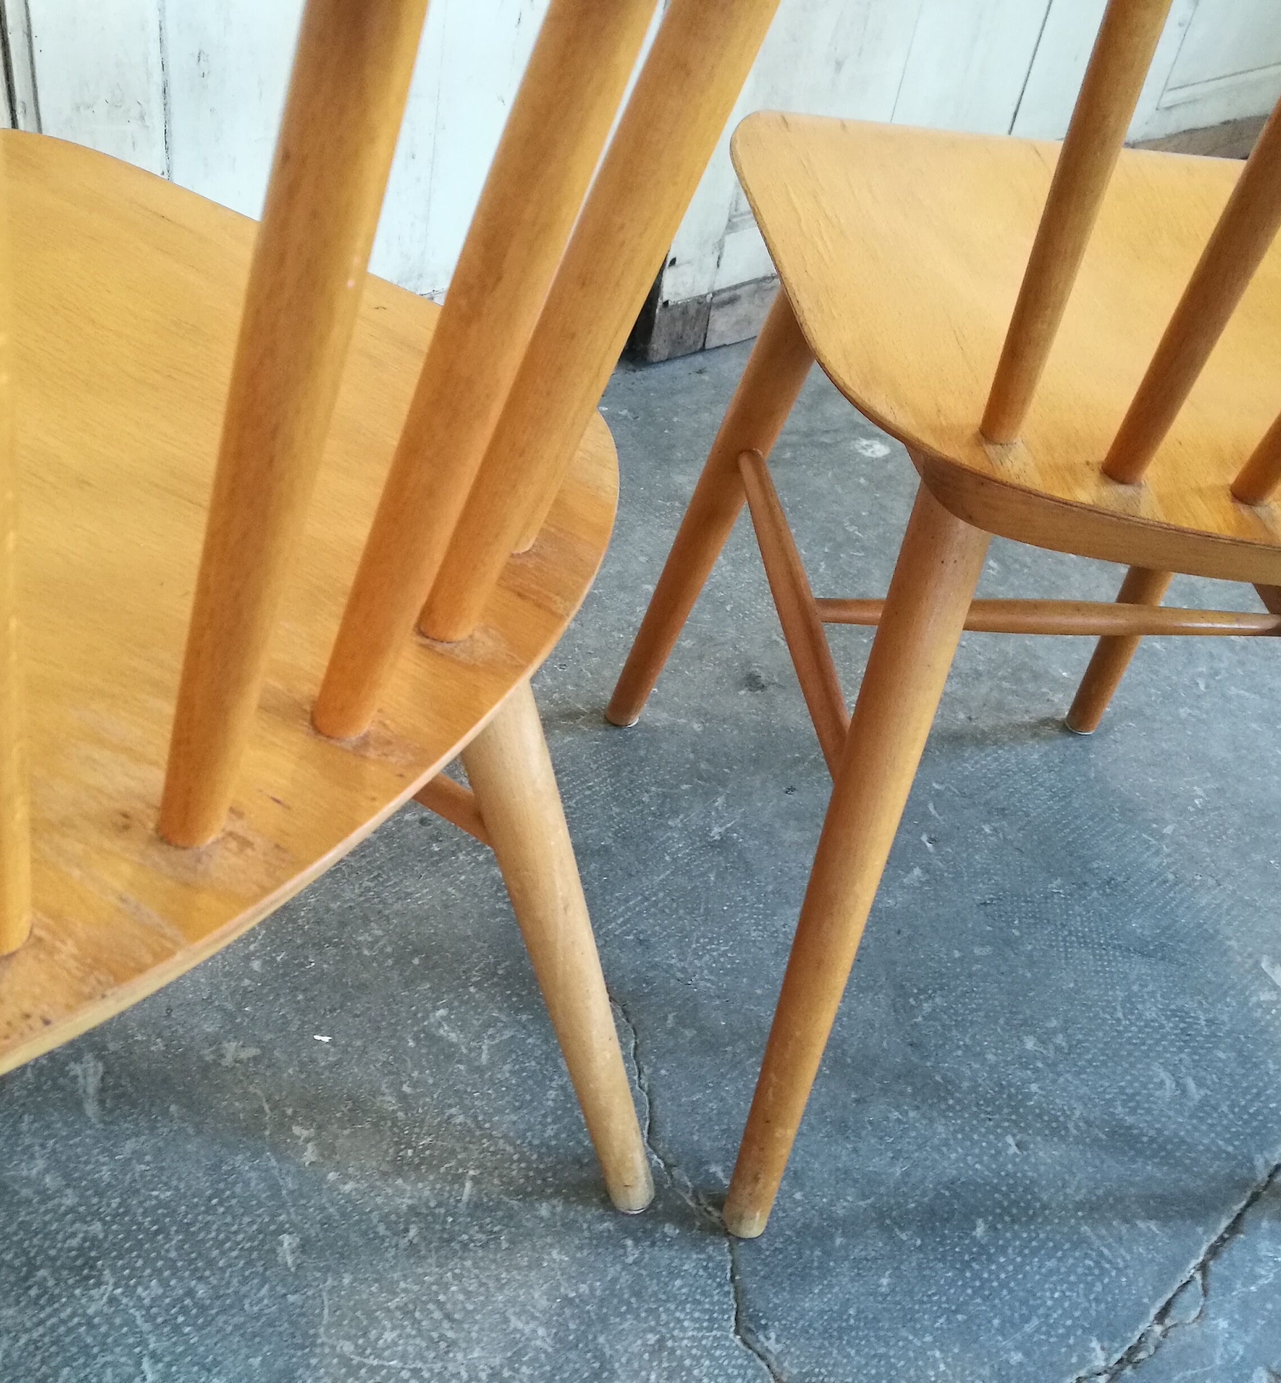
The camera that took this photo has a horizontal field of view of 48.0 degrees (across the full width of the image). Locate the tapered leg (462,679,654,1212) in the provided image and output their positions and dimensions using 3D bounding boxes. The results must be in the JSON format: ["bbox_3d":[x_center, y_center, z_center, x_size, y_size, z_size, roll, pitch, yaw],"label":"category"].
[{"bbox_3d":[-0.038,0.113,0.663,0.037,0.421,0.037,-11,36,0],"label":"tapered leg"}]

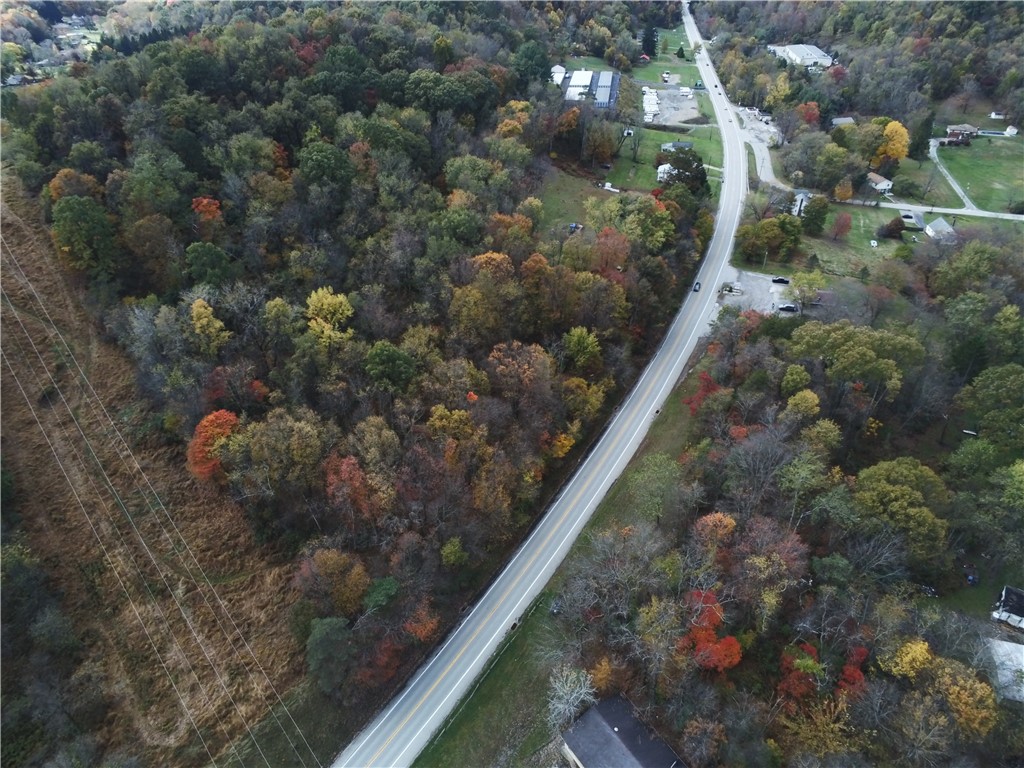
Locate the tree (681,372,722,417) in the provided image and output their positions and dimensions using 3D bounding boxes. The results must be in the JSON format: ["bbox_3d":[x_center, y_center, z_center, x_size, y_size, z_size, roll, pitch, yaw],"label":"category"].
[{"bbox_3d":[52.930,1.878,189.766,10.220,11.000,10.220,-1,36,0],"label":"tree"}]

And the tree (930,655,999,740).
[{"bbox_3d":[70.990,50.110,107.320,9.500,14.000,9.500,-1,37,0],"label":"tree"}]

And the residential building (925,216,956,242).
[{"bbox_3d":[172.246,-60.491,270.308,8.900,6.400,14.000,4,37,7],"label":"residential building"}]

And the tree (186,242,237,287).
[{"bbox_3d":[-75.500,-29.270,170.940,12.500,13.000,12.500,0,37,0],"label":"tree"}]

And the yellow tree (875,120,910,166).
[{"bbox_3d":[187.615,-119.809,336.787,14.380,20.000,14.380,-1,36,0],"label":"yellow tree"}]

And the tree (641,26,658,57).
[{"bbox_3d":[95.800,-238.620,474.030,11.000,21.000,11.000,-1,37,0],"label":"tree"}]

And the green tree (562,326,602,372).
[{"bbox_3d":[20.615,-9.629,199.730,11.630,15.000,11.630,-1,36,0],"label":"green tree"}]

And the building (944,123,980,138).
[{"bbox_3d":[239.086,-135.238,362.870,15.240,5.500,9.200,6,37,10],"label":"building"}]

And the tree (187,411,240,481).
[{"bbox_3d":[-63.280,13.000,143.770,10.500,16.000,10.500,-1,37,0],"label":"tree"}]

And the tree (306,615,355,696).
[{"bbox_3d":[-30.330,45.950,114.320,7.600,17.000,7.600,0,37,0],"label":"tree"}]

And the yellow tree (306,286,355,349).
[{"bbox_3d":[-43.460,-15.360,162.040,11.000,15.500,11.000,0,37,0],"label":"yellow tree"}]

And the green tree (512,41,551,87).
[{"bbox_3d":[10.770,-175.870,376.010,19.000,23.000,19.000,-1,37,0],"label":"green tree"}]

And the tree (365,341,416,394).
[{"bbox_3d":[-29.920,-2.450,168.930,12.500,17.000,12.500,-1,37,0],"label":"tree"}]

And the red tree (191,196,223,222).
[{"bbox_3d":[-102.459,-55.656,229.279,9.620,15.000,9.620,-1,36,0],"label":"red tree"}]

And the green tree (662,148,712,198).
[{"bbox_3d":[73.140,-88.550,285.520,18.500,21.000,18.500,-1,37,0],"label":"green tree"}]

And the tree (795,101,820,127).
[{"bbox_3d":[167.394,-152.859,386.354,13.600,15.000,13.600,-1,36,0],"label":"tree"}]

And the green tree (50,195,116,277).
[{"bbox_3d":[-136.242,-49.029,218.159,17.710,23.000,17.710,-1,36,0],"label":"green tree"}]

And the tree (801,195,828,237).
[{"bbox_3d":[114.380,-63.340,257.280,9.300,15.500,9.300,0,37,0],"label":"tree"}]

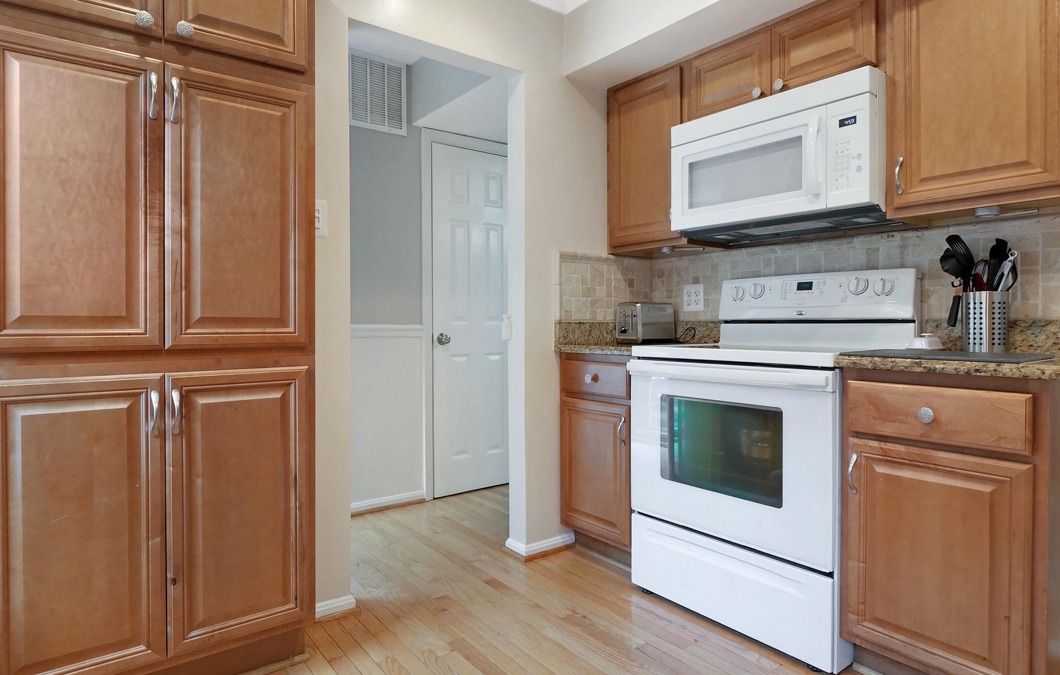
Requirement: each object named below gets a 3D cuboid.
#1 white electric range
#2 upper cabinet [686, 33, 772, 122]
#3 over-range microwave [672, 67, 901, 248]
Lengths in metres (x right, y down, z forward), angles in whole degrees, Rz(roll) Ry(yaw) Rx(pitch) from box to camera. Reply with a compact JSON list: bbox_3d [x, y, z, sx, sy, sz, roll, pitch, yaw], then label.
[{"bbox_3d":[0.869,0.363,2.037,0.690,1.210,0.742,-1,1,-40],"label":"white electric range"},{"bbox_3d":[0.900,-1.029,2.292,0.330,0.325,0.382,-1,1,-40],"label":"upper cabinet"},{"bbox_3d":[0.959,-0.632,2.097,0.401,0.437,0.747,-1,1,-40],"label":"over-range microwave"}]

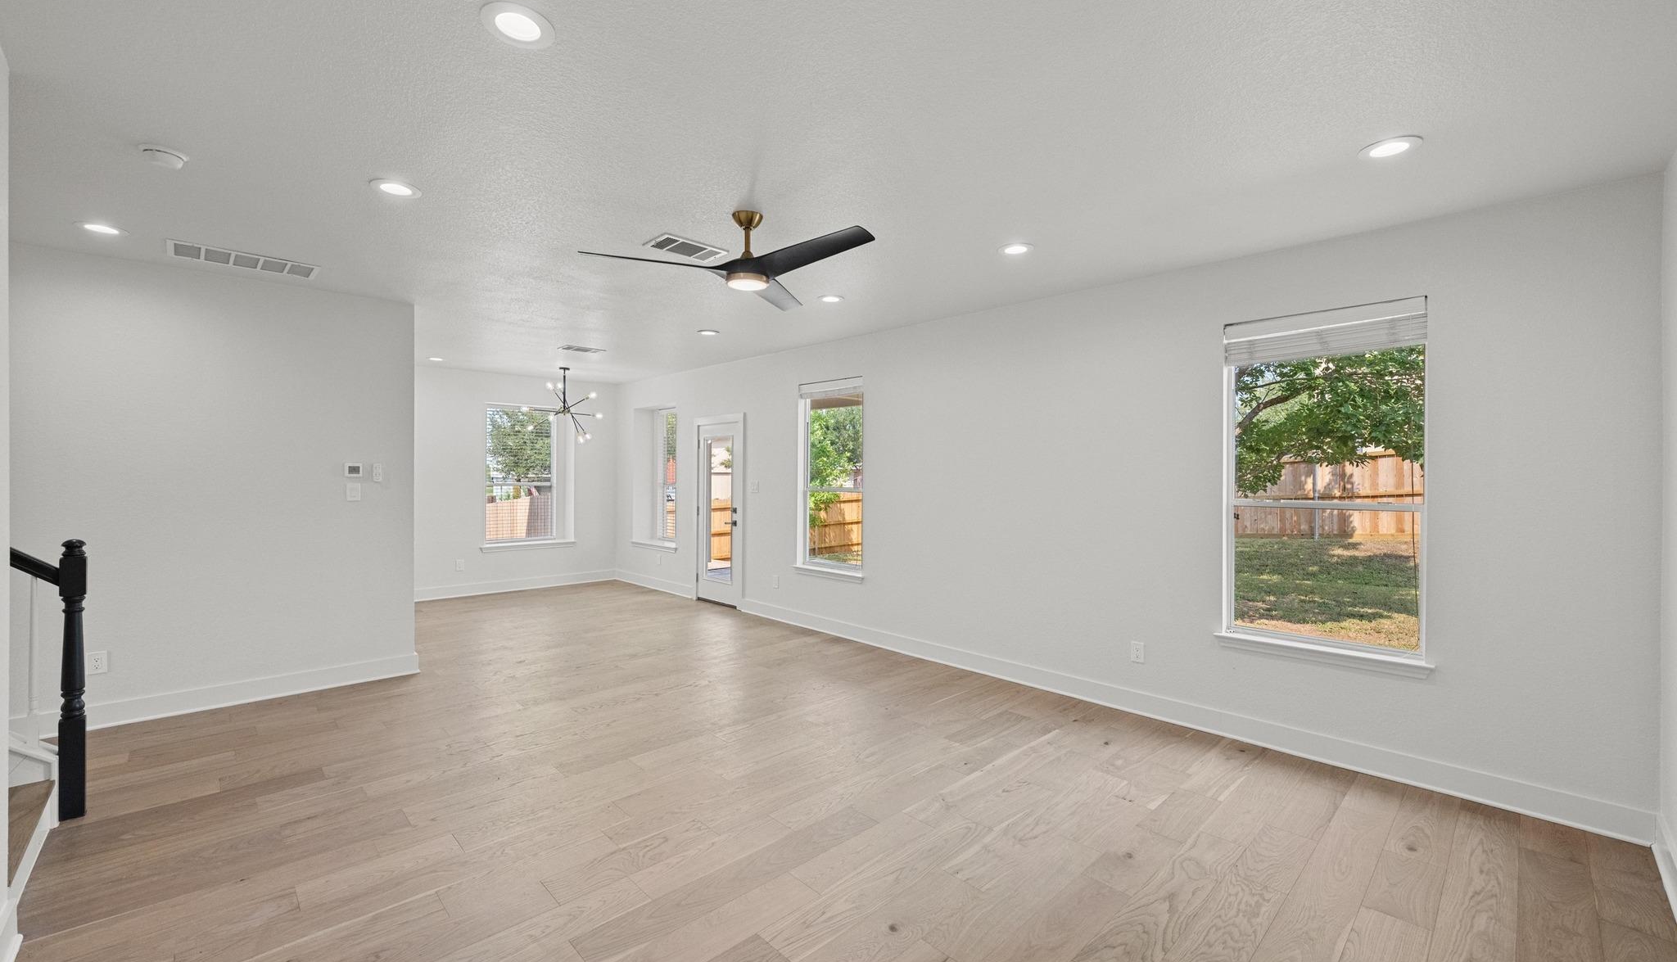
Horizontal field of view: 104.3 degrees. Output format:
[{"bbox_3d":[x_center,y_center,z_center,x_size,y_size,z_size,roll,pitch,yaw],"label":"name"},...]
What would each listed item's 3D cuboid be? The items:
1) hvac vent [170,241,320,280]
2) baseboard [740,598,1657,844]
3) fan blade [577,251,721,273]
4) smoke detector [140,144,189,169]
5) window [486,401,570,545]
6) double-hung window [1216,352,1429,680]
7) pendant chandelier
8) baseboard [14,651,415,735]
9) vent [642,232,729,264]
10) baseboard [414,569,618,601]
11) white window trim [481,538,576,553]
[{"bbox_3d":[-3.561,-1.312,3.921,0.667,0.018,0.370,0,1,-44],"label":"hvac vent"},{"bbox_3d":[1.125,1.380,4.820,0.022,0.133,6.151,0,1,-44],"label":"baseboard"},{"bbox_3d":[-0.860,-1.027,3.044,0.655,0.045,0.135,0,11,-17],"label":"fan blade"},{"bbox_3d":[-2.688,-1.285,2.602,0.142,0.042,0.142,0,1,-44],"label":"smoke detector"},{"bbox_3d":[-4.015,-0.080,8.399,0.970,1.750,0.140,0,1,-45],"label":"window"},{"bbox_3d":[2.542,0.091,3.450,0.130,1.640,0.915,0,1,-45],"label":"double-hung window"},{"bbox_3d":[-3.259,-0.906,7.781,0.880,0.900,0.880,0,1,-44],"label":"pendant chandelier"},{"bbox_3d":[-3.799,1.356,4.164,1.905,0.133,0.020,0,1,-44],"label":"baseboard"},{"bbox_3d":[-0.851,-1.294,3.663,0.399,0.018,0.268,0,1,-44],"label":"vent"},{"bbox_3d":[-4.007,1.324,8.337,2.443,0.133,0.020,0,1,-44],"label":"baseboard"},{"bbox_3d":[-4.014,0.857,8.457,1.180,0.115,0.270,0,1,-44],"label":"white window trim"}]

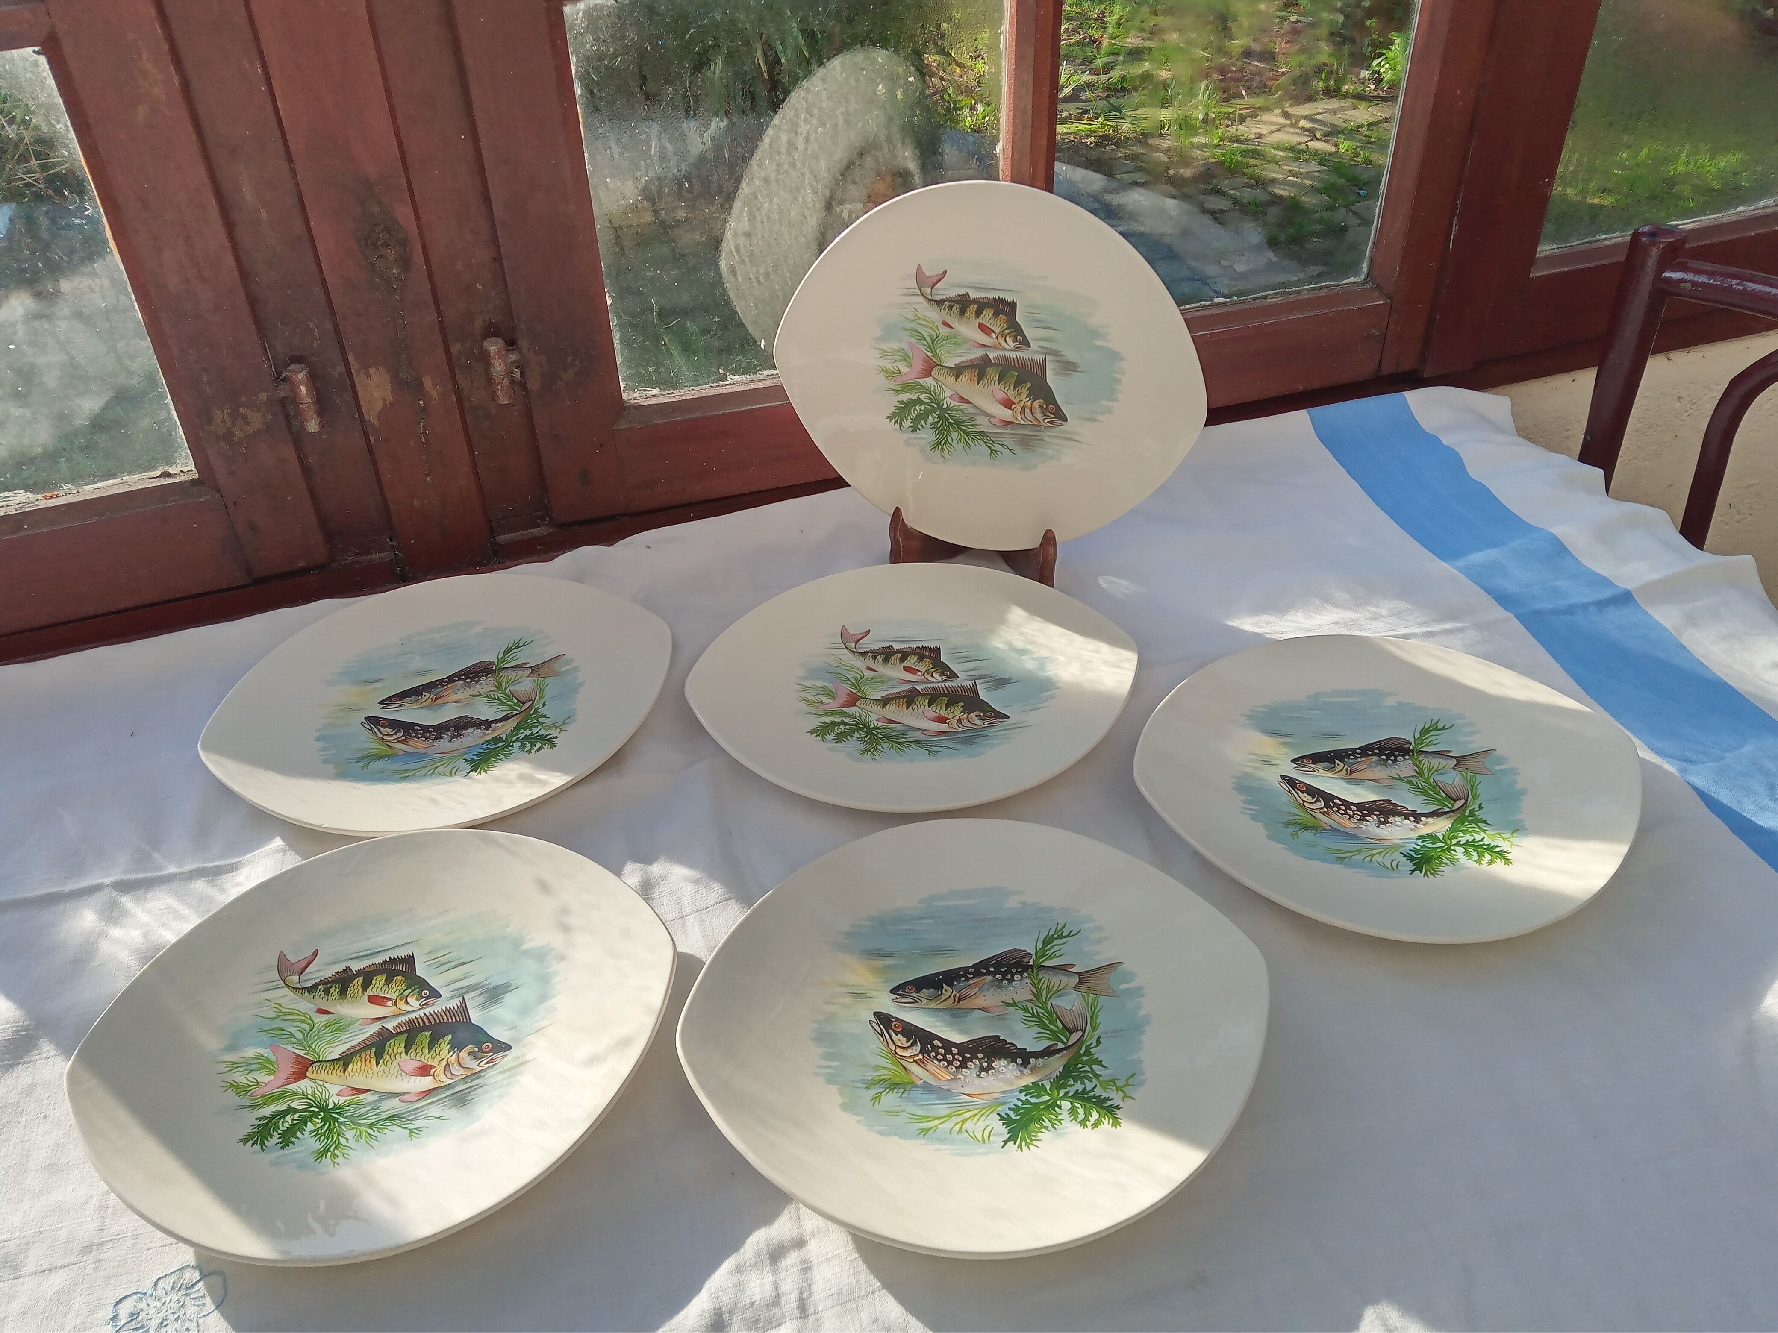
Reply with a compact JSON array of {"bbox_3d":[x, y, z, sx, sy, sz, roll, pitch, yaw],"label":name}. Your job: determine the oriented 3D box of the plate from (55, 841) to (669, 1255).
[{"bbox_3d":[-0.209,0.152,0.603,0.245,0.021,0.222,-9,38,-8],"label":"plate"}]

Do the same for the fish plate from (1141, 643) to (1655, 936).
[{"bbox_3d":[0.243,0.059,0.711,0.245,0.021,0.222,-1,38,1],"label":"fish plate"}]

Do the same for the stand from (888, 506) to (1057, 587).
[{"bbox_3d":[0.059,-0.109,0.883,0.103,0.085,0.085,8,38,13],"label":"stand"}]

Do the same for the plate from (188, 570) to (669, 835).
[{"bbox_3d":[-0.238,0.020,0.778,0.245,0.021,0.222,-13,39,-14],"label":"plate"}]

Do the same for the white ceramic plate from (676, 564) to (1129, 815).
[{"bbox_3d":[0.013,0.012,0.780,0.245,0.021,0.222,-3,37,-1],"label":"white ceramic plate"}]

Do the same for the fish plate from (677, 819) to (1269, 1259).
[{"bbox_3d":[0.036,0.148,0.601,0.245,0.021,0.222,-5,37,-3],"label":"fish plate"}]

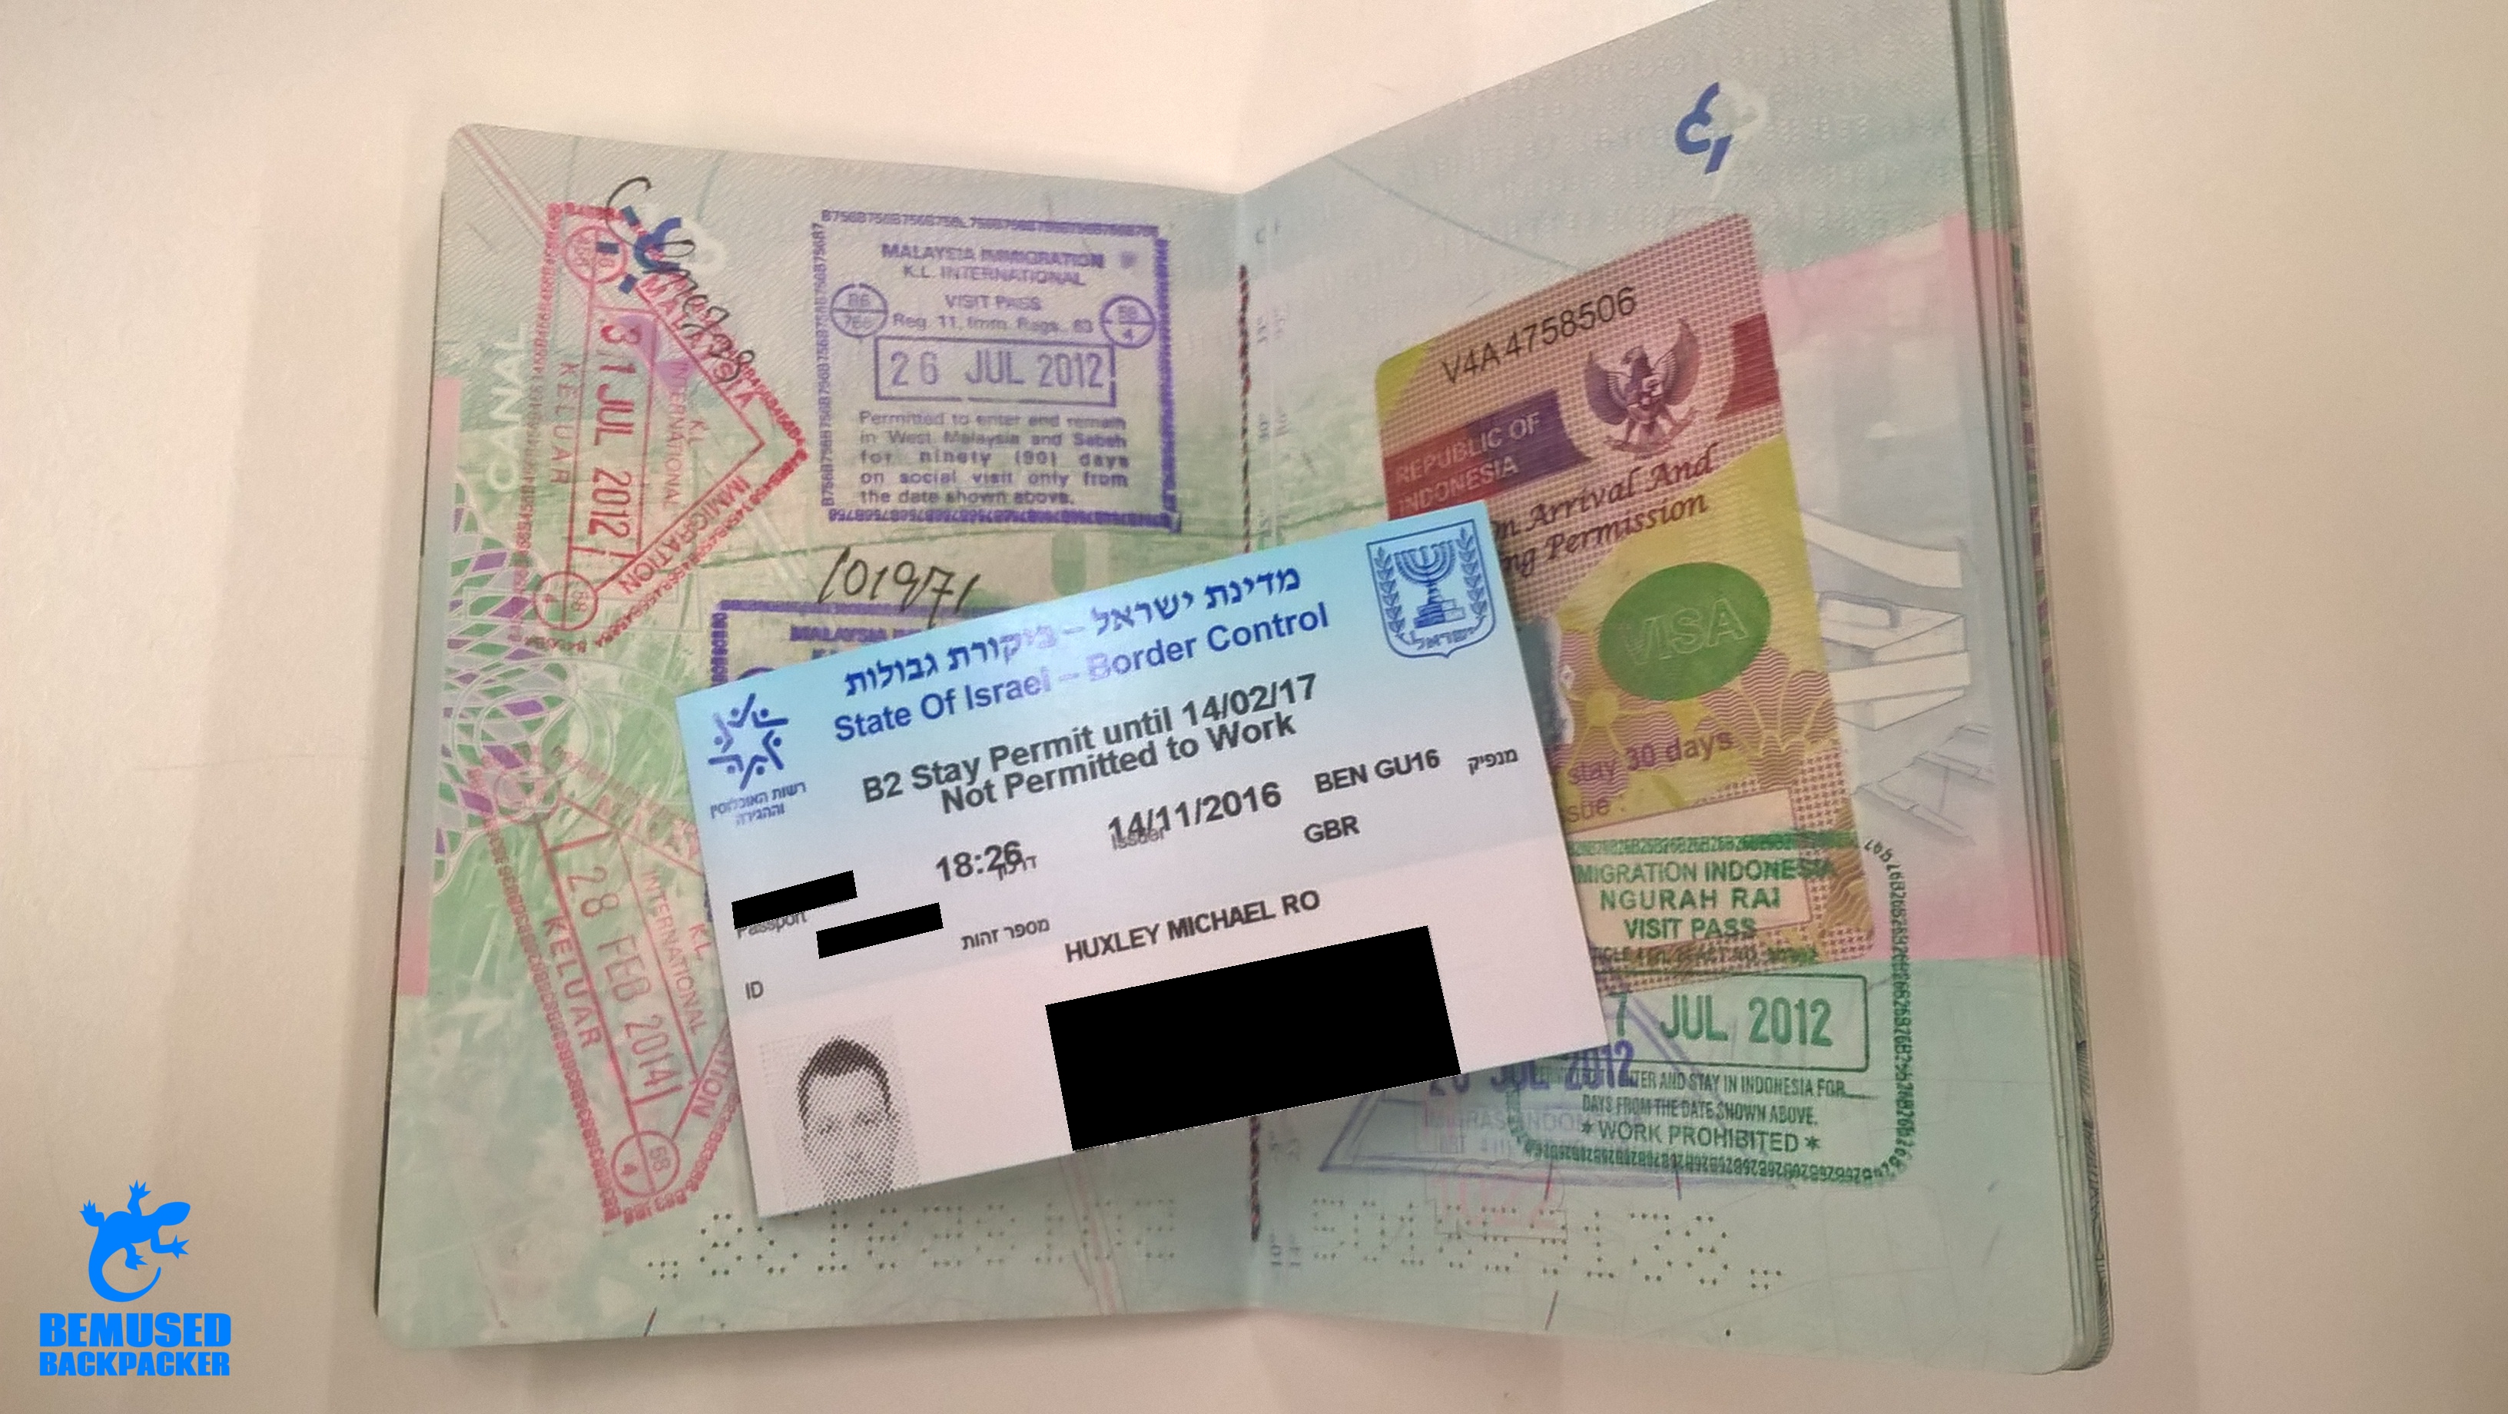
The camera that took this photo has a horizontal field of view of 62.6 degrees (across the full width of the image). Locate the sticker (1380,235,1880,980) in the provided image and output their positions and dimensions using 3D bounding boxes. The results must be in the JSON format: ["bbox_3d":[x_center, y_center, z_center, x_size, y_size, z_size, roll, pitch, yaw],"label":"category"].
[{"bbox_3d":[0.033,-0.008,0.198,0.046,0.001,0.070,-17,72,41],"label":"sticker"}]

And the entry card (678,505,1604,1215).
[{"bbox_3d":[-0.013,0.015,0.204,0.086,0.001,0.054,-13,80,8],"label":"entry card"}]

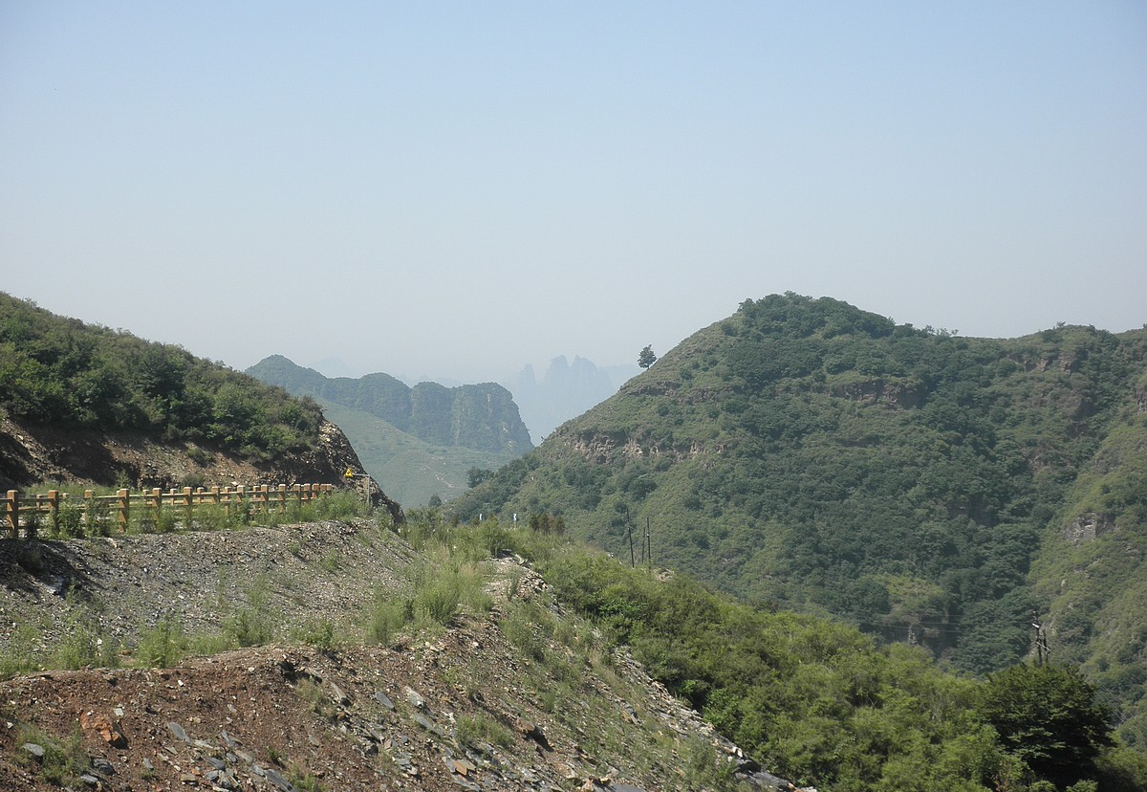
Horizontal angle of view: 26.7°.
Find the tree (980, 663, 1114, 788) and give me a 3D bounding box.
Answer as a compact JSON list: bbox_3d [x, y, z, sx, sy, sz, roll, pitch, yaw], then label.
[{"bbox_3d":[25.403,17.800,130.000,7.200,7.200,7.000,0,-2,0],"label":"tree"}]

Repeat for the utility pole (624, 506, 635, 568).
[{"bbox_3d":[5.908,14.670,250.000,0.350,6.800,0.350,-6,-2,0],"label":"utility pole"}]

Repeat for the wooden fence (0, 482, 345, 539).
[{"bbox_3d":[-10.495,3.333,73.439,1.742,1.220,31.660,0,-2,9],"label":"wooden fence"}]

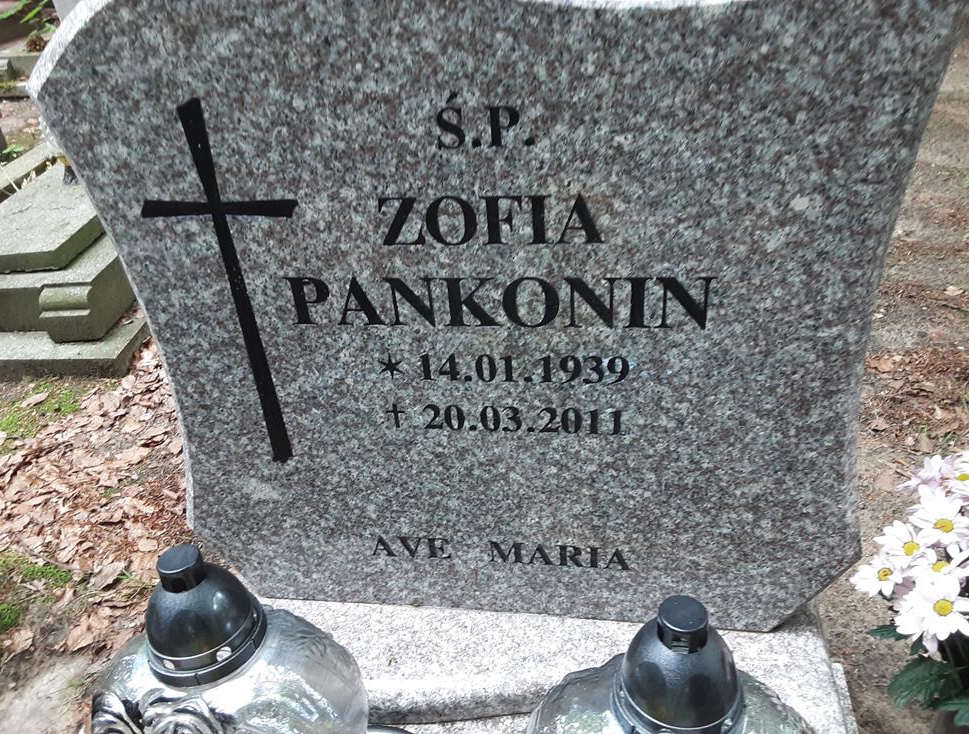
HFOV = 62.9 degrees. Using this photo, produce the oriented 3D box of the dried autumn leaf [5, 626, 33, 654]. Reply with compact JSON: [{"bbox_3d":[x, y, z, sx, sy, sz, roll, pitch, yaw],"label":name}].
[{"bbox_3d":[-0.774,0.456,1.320,0.043,0.022,0.056,-16,34,-18],"label":"dried autumn leaf"}]

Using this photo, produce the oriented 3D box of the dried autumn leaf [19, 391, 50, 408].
[{"bbox_3d":[-1.107,0.080,1.960,0.038,0.018,0.076,15,37,29],"label":"dried autumn leaf"}]

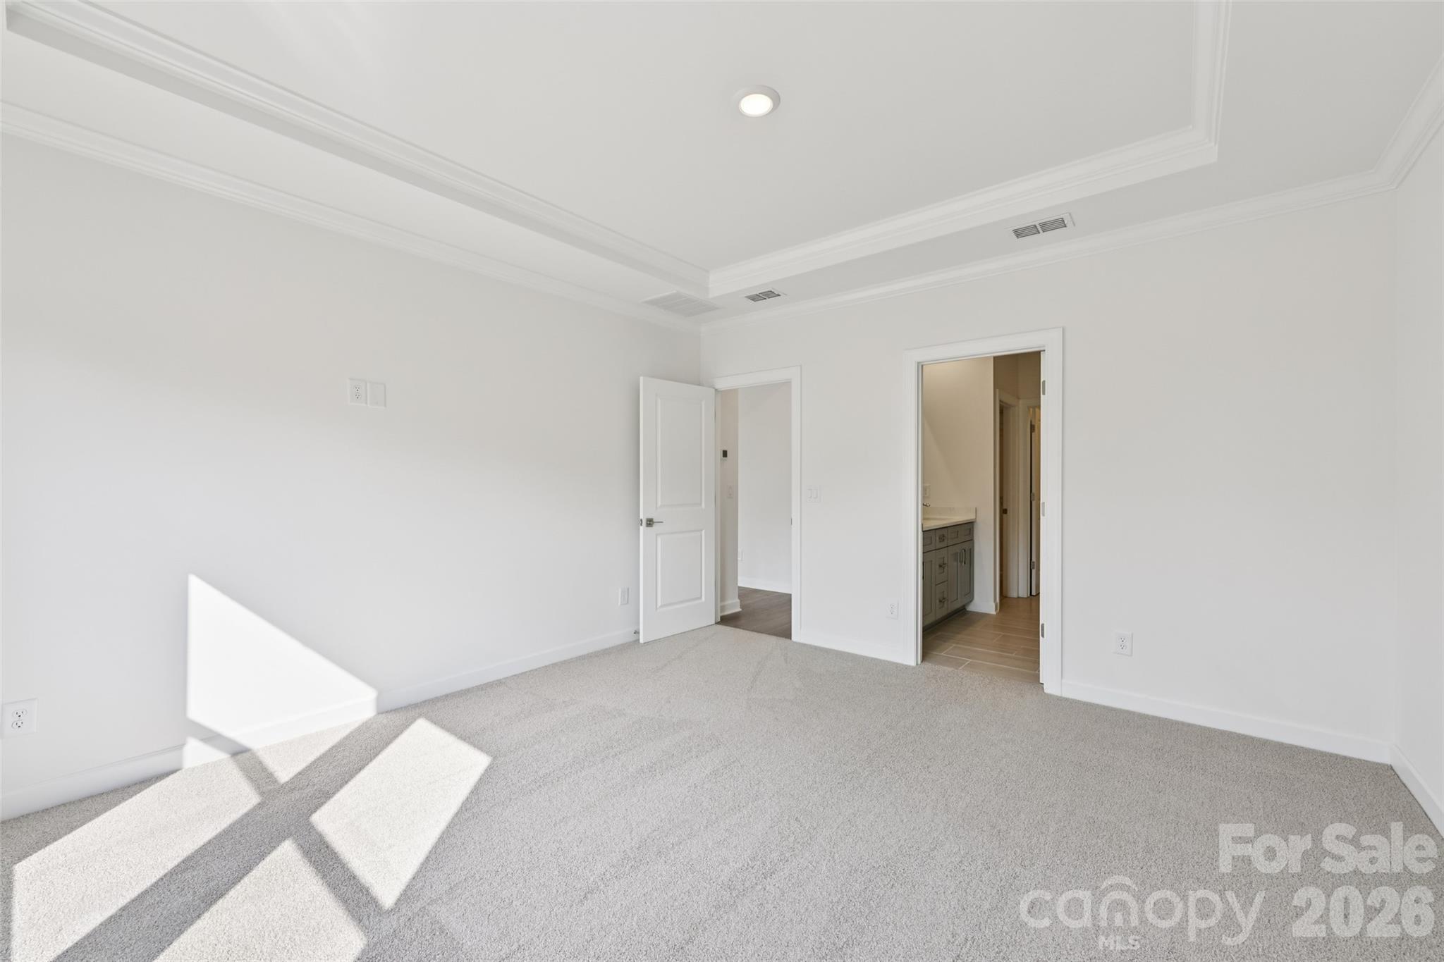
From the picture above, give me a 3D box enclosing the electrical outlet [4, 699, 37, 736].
[{"bbox_3d":[-2.628,0.891,2.101,0.010,0.126,0.081,0,0,39],"label":"electrical outlet"}]

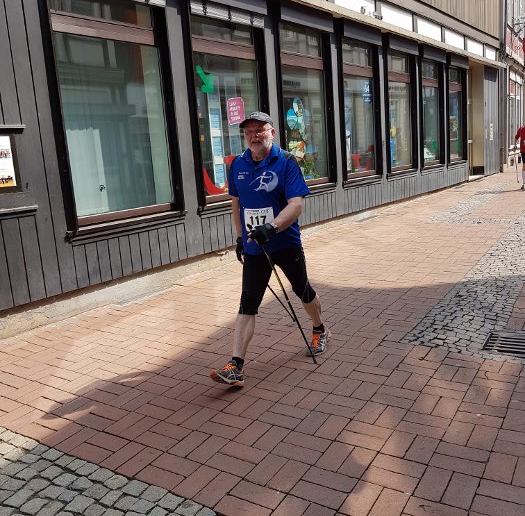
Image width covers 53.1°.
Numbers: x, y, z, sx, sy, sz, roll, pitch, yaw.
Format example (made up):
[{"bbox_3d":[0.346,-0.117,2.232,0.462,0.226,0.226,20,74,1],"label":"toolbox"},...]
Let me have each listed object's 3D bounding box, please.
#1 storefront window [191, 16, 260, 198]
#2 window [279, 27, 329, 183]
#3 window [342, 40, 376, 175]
[{"bbox_3d":[-0.440,-1.999,7.102,0.120,2.240,1.280,5,14,37],"label":"storefront window"},{"bbox_3d":[0.680,-2.442,8.510,0.120,2.423,1.326,5,14,37],"label":"window"},{"bbox_3d":[1.849,-2.809,9.989,0.120,2.400,1.303,5,14,37],"label":"window"}]

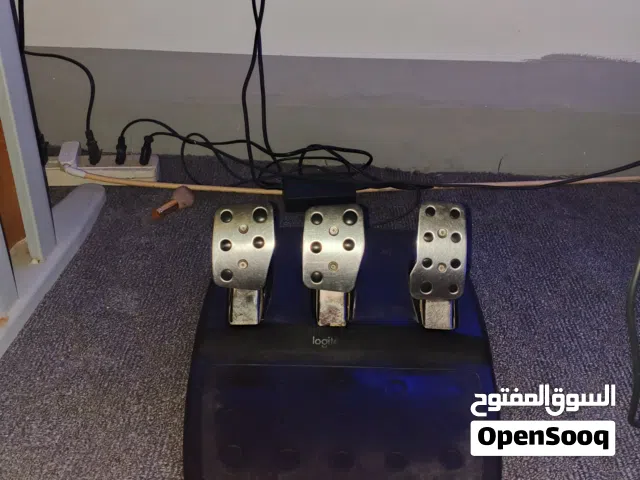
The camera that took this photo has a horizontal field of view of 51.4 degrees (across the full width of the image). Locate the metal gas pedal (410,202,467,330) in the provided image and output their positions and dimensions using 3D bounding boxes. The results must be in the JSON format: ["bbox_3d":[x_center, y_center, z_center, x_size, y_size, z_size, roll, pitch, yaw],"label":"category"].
[{"bbox_3d":[0.127,0.028,0.715,0.061,0.132,0.052,0,10,1],"label":"metal gas pedal"}]

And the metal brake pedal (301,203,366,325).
[{"bbox_3d":[0.015,0.028,0.718,0.067,0.127,0.052,0,10,1],"label":"metal brake pedal"}]

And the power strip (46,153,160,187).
[{"bbox_3d":[-0.397,-0.119,1.147,0.235,0.036,0.050,0,31,0],"label":"power strip"}]

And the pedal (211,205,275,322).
[{"bbox_3d":[-0.081,0.027,0.721,0.067,0.127,0.052,0,10,1],"label":"pedal"}]

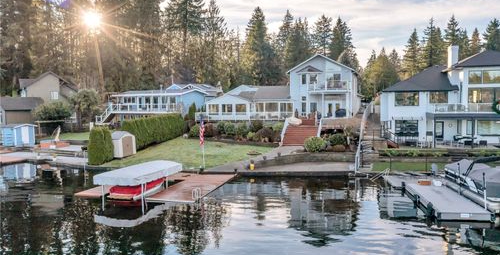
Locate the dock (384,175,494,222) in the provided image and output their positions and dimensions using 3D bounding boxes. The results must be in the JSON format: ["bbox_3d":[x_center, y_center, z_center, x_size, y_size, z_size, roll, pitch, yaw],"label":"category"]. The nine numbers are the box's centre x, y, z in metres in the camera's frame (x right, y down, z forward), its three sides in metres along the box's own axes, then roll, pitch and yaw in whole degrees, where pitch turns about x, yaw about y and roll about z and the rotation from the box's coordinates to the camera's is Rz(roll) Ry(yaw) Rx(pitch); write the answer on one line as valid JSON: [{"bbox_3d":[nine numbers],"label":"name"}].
[{"bbox_3d":[10.006,3.744,22.088,3.100,0.550,9.200,0,3,9],"label":"dock"}]

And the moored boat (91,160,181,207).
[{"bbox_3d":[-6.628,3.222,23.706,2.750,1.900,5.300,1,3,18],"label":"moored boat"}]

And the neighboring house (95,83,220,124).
[{"bbox_3d":[-11.924,-3.356,54.394,12.200,5.600,13.500,0,3,15],"label":"neighboring house"}]

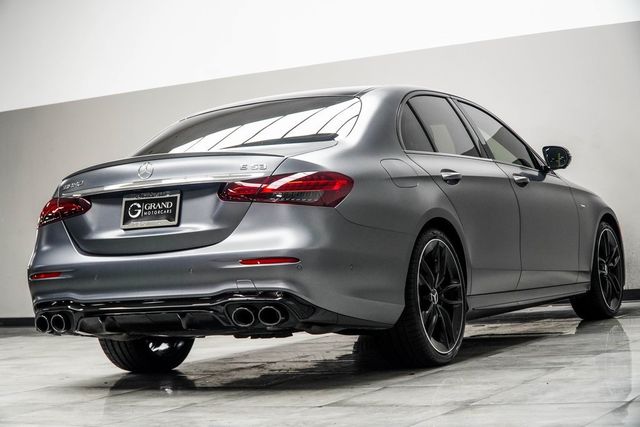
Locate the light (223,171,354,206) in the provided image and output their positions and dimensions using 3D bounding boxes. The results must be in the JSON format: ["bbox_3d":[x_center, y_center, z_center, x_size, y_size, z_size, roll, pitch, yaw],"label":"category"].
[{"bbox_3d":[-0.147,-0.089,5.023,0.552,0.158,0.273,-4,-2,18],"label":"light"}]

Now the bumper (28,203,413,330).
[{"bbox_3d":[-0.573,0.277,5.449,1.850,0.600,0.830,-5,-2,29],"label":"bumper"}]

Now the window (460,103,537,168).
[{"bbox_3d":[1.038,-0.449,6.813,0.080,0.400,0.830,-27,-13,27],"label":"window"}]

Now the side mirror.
[{"bbox_3d":[1.475,-0.342,7.273,0.205,0.160,0.160,-5,-2,29],"label":"side mirror"}]

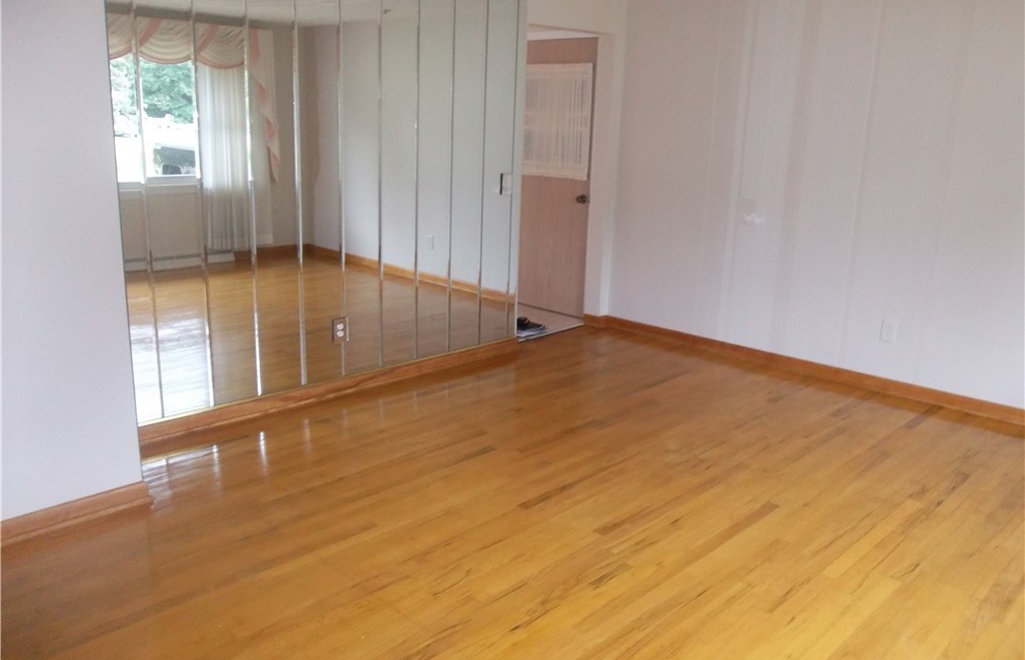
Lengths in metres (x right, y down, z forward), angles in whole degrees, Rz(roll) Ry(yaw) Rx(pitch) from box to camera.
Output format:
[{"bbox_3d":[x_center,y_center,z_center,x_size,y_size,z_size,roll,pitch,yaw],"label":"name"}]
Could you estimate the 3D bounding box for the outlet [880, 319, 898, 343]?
[{"bbox_3d":[2.193,0.008,4.649,0.079,0.122,0.012,15,19,41],"label":"outlet"}]

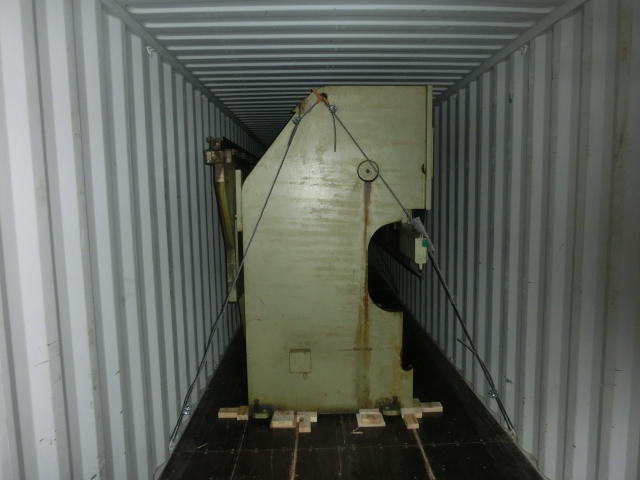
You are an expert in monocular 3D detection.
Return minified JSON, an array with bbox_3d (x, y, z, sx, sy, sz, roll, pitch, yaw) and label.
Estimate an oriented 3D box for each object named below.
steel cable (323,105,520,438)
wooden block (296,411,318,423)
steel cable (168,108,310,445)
[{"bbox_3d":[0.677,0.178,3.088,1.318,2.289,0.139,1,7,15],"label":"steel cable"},{"bbox_3d":[-0.095,1.348,3.381,0.151,0.043,0.089,-1,6,-1],"label":"wooden block"},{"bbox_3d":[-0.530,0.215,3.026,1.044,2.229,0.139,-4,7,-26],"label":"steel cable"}]

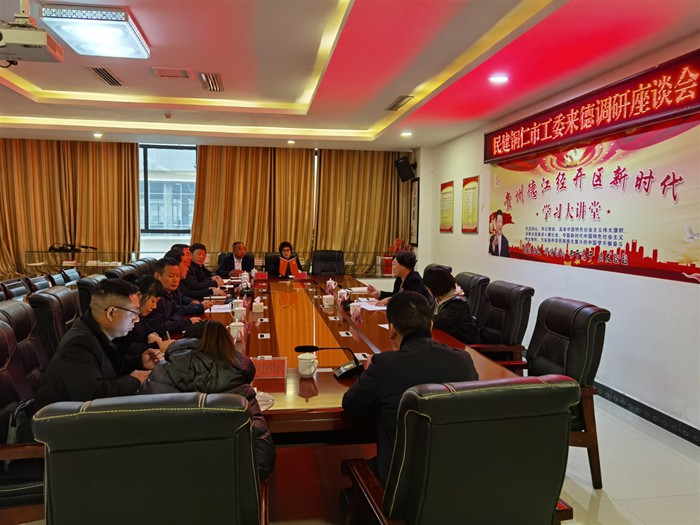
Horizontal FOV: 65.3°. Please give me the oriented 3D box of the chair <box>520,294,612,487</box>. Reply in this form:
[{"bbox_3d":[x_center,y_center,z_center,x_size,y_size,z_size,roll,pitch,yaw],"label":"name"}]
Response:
[{"bbox_3d":[1.161,0.789,3.479,0.690,1.100,0.630,-1,5,-14],"label":"chair"}]

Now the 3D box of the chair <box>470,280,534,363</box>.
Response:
[{"bbox_3d":[1.067,0.711,4.514,0.680,1.090,0.630,-1,5,-13],"label":"chair"}]

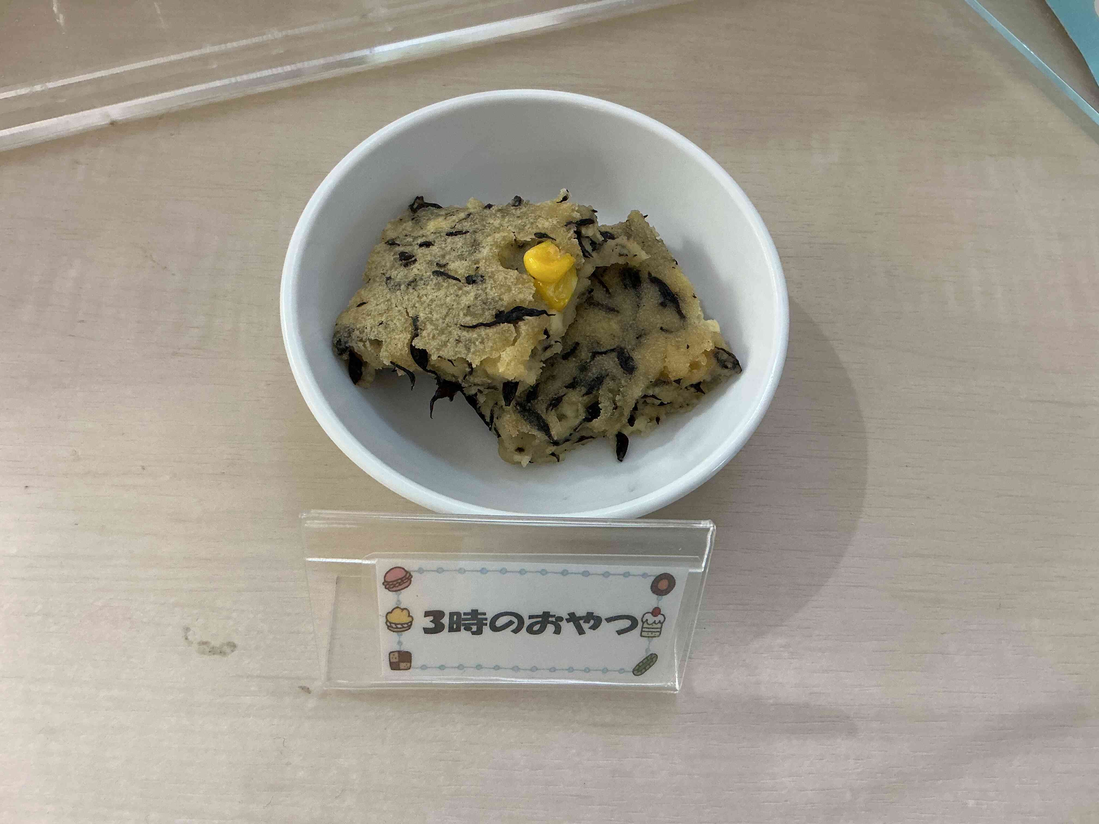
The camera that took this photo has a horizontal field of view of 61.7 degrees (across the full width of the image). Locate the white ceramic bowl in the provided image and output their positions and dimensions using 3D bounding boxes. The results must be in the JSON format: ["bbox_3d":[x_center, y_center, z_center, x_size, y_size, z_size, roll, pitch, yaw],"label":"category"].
[{"bbox_3d":[-0.004,-0.021,0.231,0.117,0.040,0.117,0,67,-4],"label":"white ceramic bowl"}]

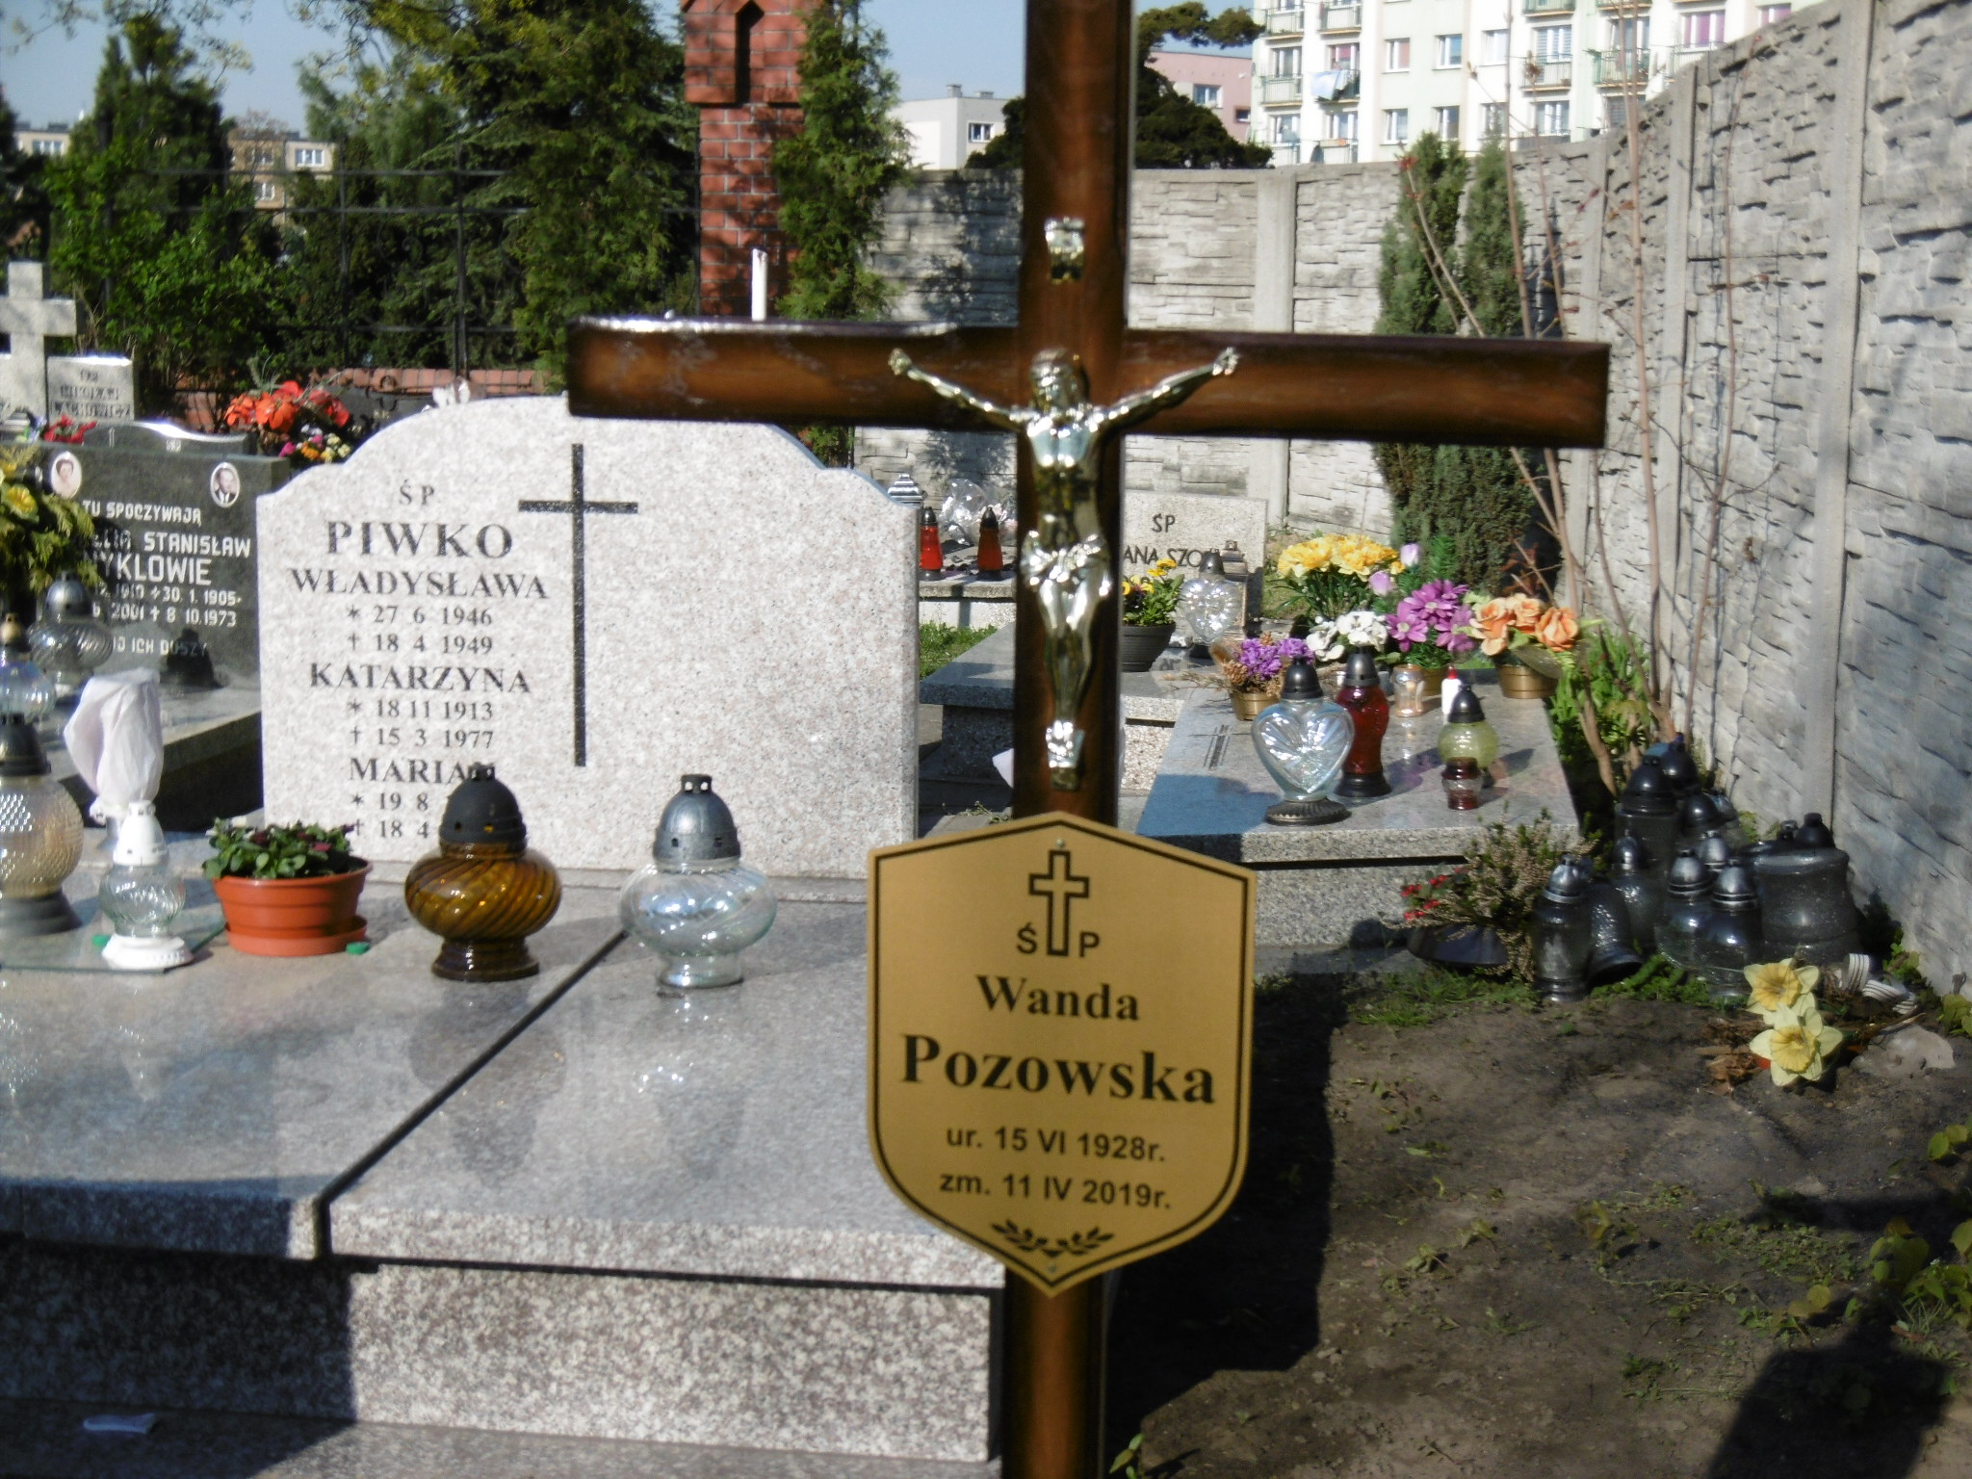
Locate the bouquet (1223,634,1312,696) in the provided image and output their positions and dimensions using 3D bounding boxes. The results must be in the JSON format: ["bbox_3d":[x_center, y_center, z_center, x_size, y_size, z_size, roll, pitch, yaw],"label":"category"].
[{"bbox_3d":[0.569,-0.151,6.800,0.175,0.130,0.160,1,8,0],"label":"bouquet"}]

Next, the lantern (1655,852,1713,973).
[{"bbox_3d":[1.174,0.285,5.605,0.105,0.202,0.105,2,9,12],"label":"lantern"}]

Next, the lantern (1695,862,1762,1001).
[{"bbox_3d":[1.205,0.307,5.404,0.104,0.215,0.104,2,9,13],"label":"lantern"}]

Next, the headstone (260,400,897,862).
[{"bbox_3d":[-0.568,-0.152,4.779,0.955,0.669,0.080,2,8,10],"label":"headstone"}]

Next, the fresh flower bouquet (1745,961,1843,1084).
[{"bbox_3d":[1.223,0.411,5.071,0.150,0.170,0.150,1,8,0],"label":"fresh flower bouquet"}]

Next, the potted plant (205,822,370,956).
[{"bbox_3d":[-0.985,0.201,4.741,0.230,0.175,0.225,1,8,0],"label":"potted plant"}]

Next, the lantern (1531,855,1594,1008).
[{"bbox_3d":[0.996,0.325,5.806,0.105,0.247,0.105,1,8,7],"label":"lantern"}]

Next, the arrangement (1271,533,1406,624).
[{"bbox_3d":[0.754,-0.319,7.200,0.280,0.260,0.260,1,8,0],"label":"arrangement"}]

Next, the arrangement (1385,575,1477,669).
[{"bbox_3d":[1.023,-0.268,7.739,0.213,0.209,0.200,1,8,7],"label":"arrangement"}]

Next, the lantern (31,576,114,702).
[{"bbox_3d":[-1.811,-0.202,6.633,0.164,0.239,0.164,-2,9,-15],"label":"lantern"}]

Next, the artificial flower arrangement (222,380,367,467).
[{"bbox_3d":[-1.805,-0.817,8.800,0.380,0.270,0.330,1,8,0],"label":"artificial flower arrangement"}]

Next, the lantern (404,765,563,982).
[{"bbox_3d":[-0.649,0.167,4.339,0.206,0.275,0.206,2,8,10],"label":"lantern"}]

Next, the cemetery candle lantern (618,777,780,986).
[{"bbox_3d":[-0.317,0.154,3.724,0.172,0.227,0.172,0,8,-5],"label":"cemetery candle lantern"}]

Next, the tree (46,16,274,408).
[{"bbox_3d":[-5.891,-3.665,24.000,1.628,3.045,1.600,2,8,10],"label":"tree"}]

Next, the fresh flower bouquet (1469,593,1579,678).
[{"bbox_3d":[1.223,-0.236,7.643,0.249,0.199,0.210,1,8,7],"label":"fresh flower bouquet"}]

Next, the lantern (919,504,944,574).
[{"bbox_3d":[-0.179,-0.653,11.034,0.086,0.215,0.086,0,8,-1],"label":"lantern"}]

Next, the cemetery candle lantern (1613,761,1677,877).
[{"bbox_3d":[1.257,0.199,6.394,0.118,0.320,0.118,1,8,7],"label":"cemetery candle lantern"}]

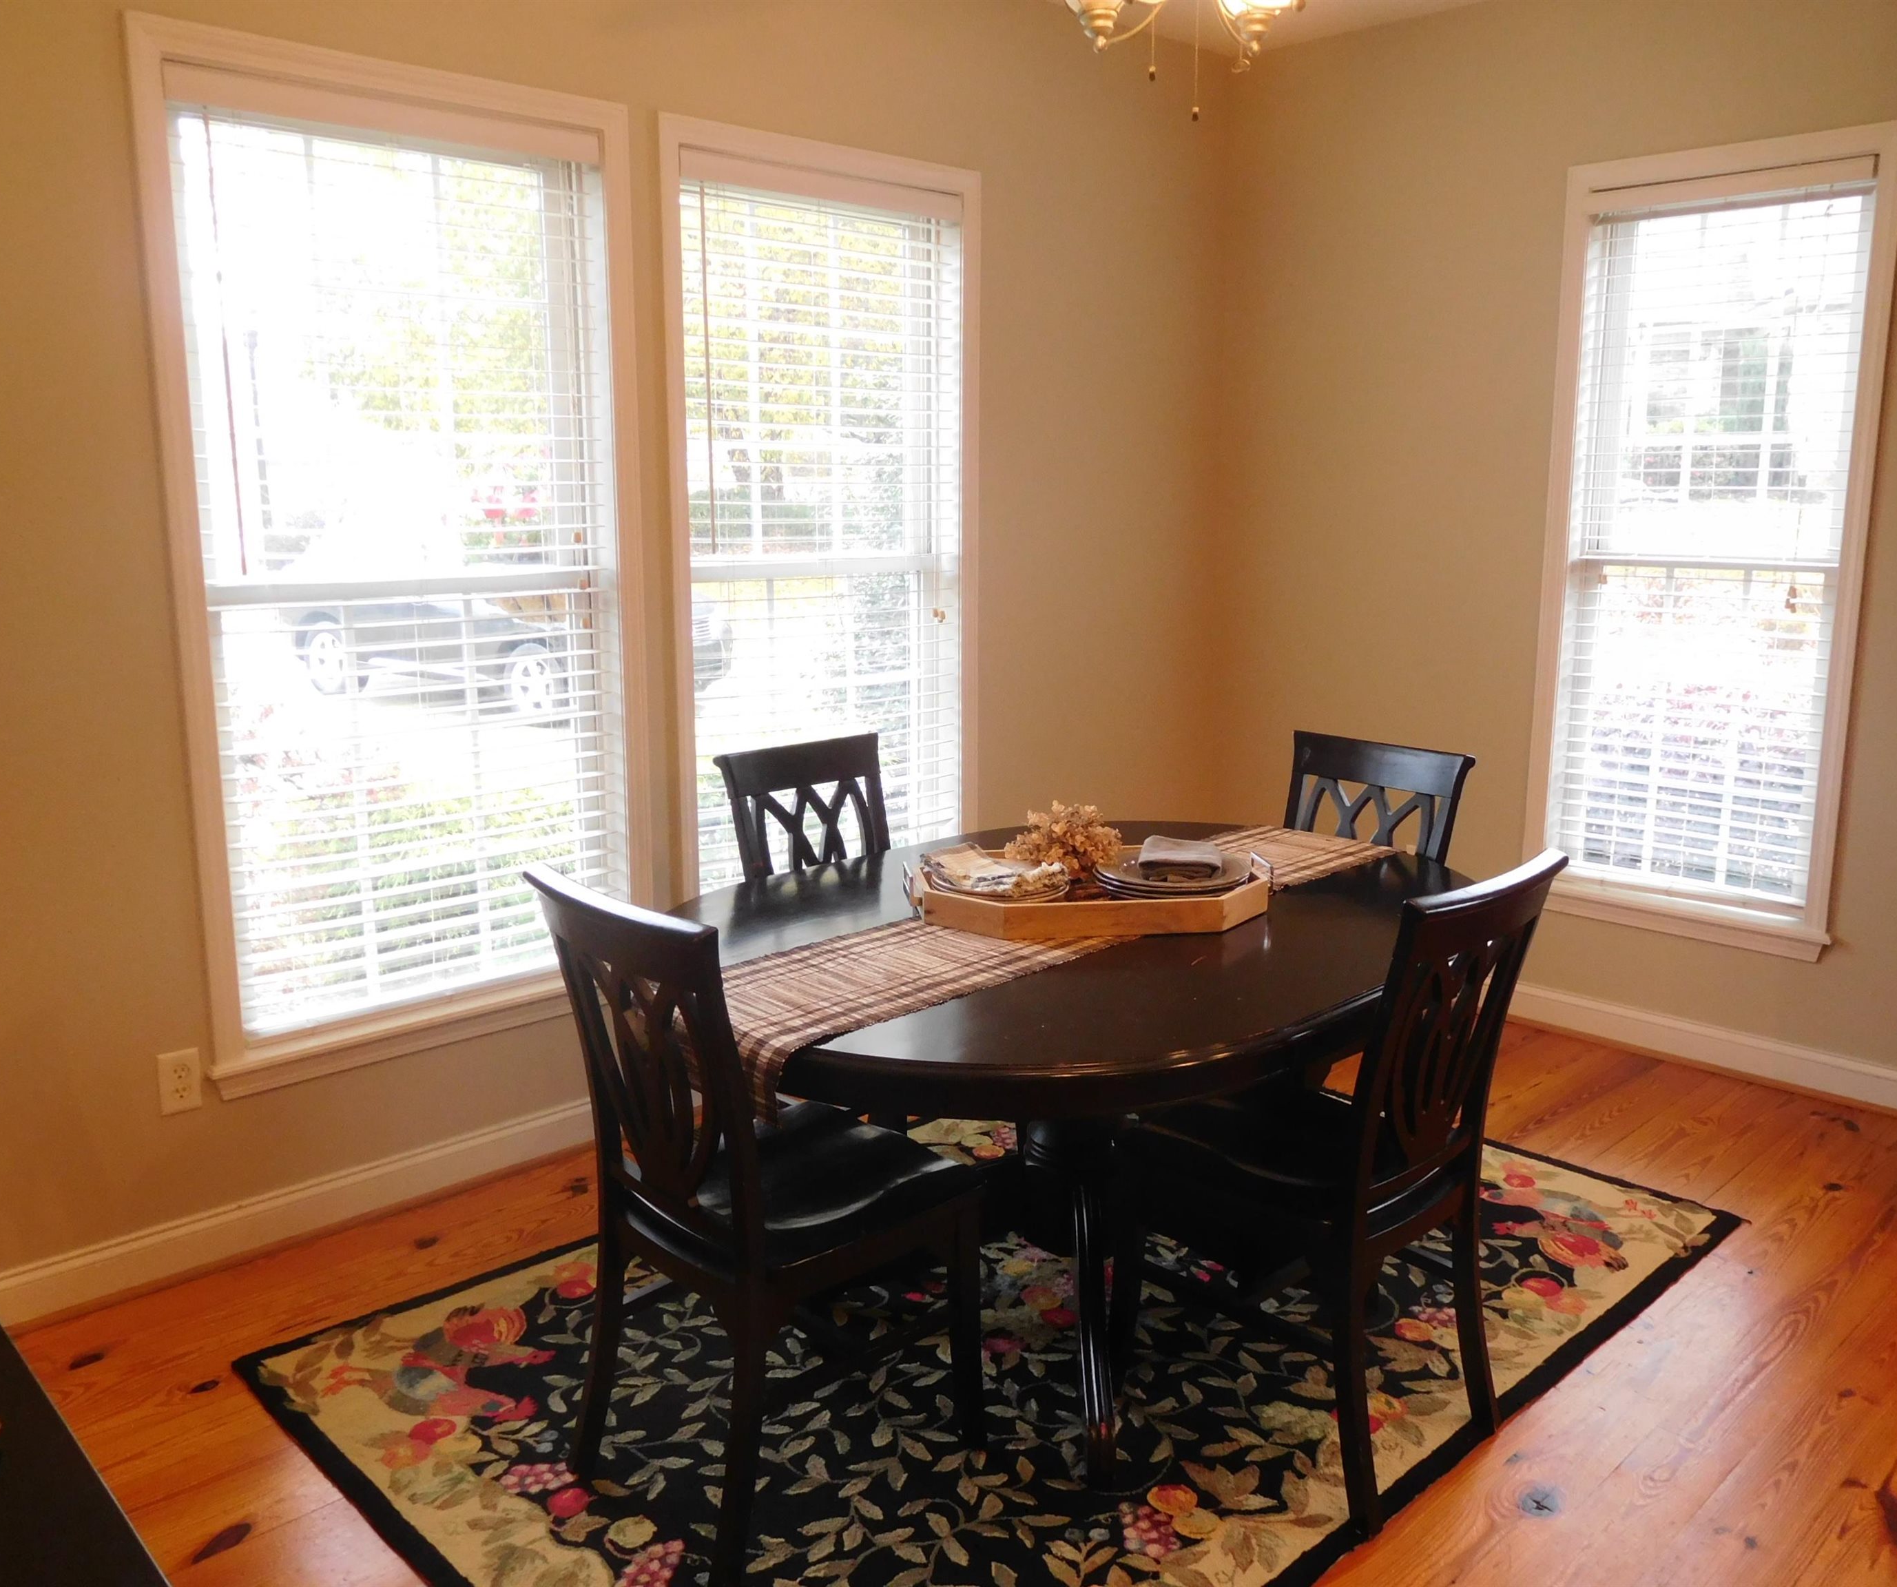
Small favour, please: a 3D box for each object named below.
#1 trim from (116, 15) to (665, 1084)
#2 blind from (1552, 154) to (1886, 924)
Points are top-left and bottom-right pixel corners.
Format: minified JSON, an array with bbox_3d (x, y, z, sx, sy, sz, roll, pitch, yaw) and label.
[{"bbox_3d":[-1.020,-0.436,3.082,0.992,1.941,0.070,-10,15,-42],"label":"trim"},{"bbox_3d":[1.876,-0.590,3.821,0.060,1.768,0.640,-10,15,-42],"label":"blind"}]

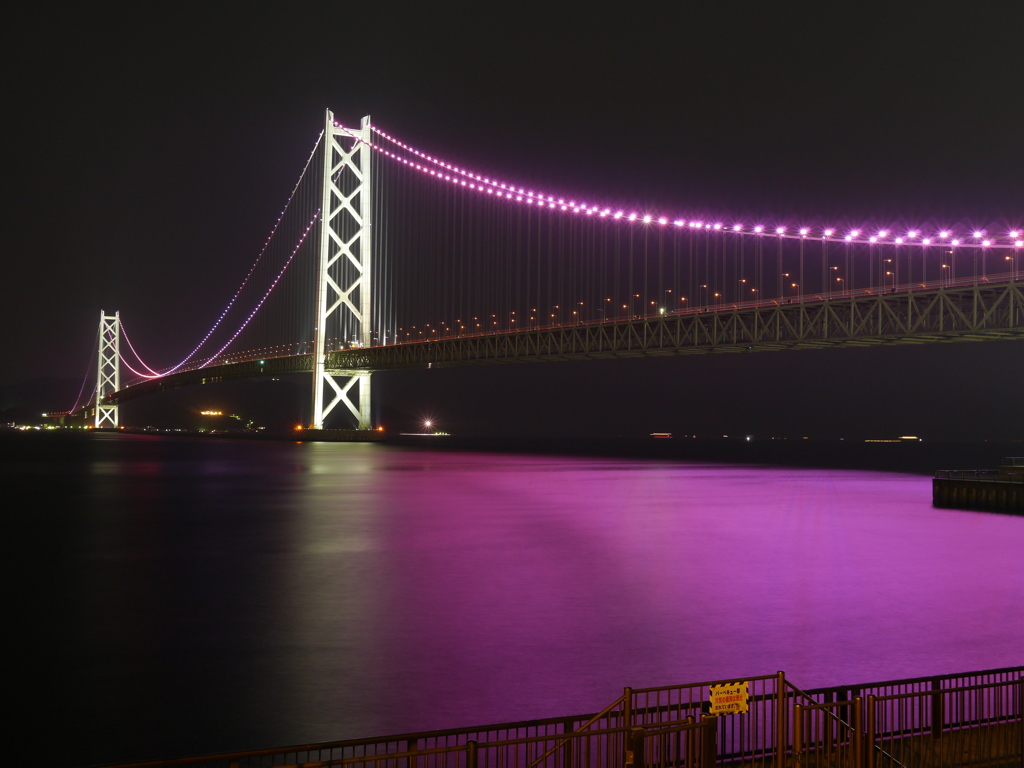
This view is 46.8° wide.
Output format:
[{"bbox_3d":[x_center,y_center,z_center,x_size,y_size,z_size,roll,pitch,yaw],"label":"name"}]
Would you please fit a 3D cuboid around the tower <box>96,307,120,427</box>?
[{"bbox_3d":[-983.500,-36.800,2883.000,52.500,288.500,15.500,2,-3,-25],"label":"tower"}]

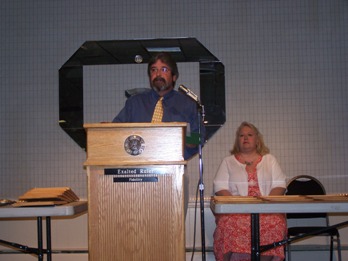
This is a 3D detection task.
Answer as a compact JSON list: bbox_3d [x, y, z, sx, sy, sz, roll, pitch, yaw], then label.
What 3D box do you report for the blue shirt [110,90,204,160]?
[{"bbox_3d":[-0.090,0.005,4.200,0.580,0.540,0.350,-1,-3,7],"label":"blue shirt"}]

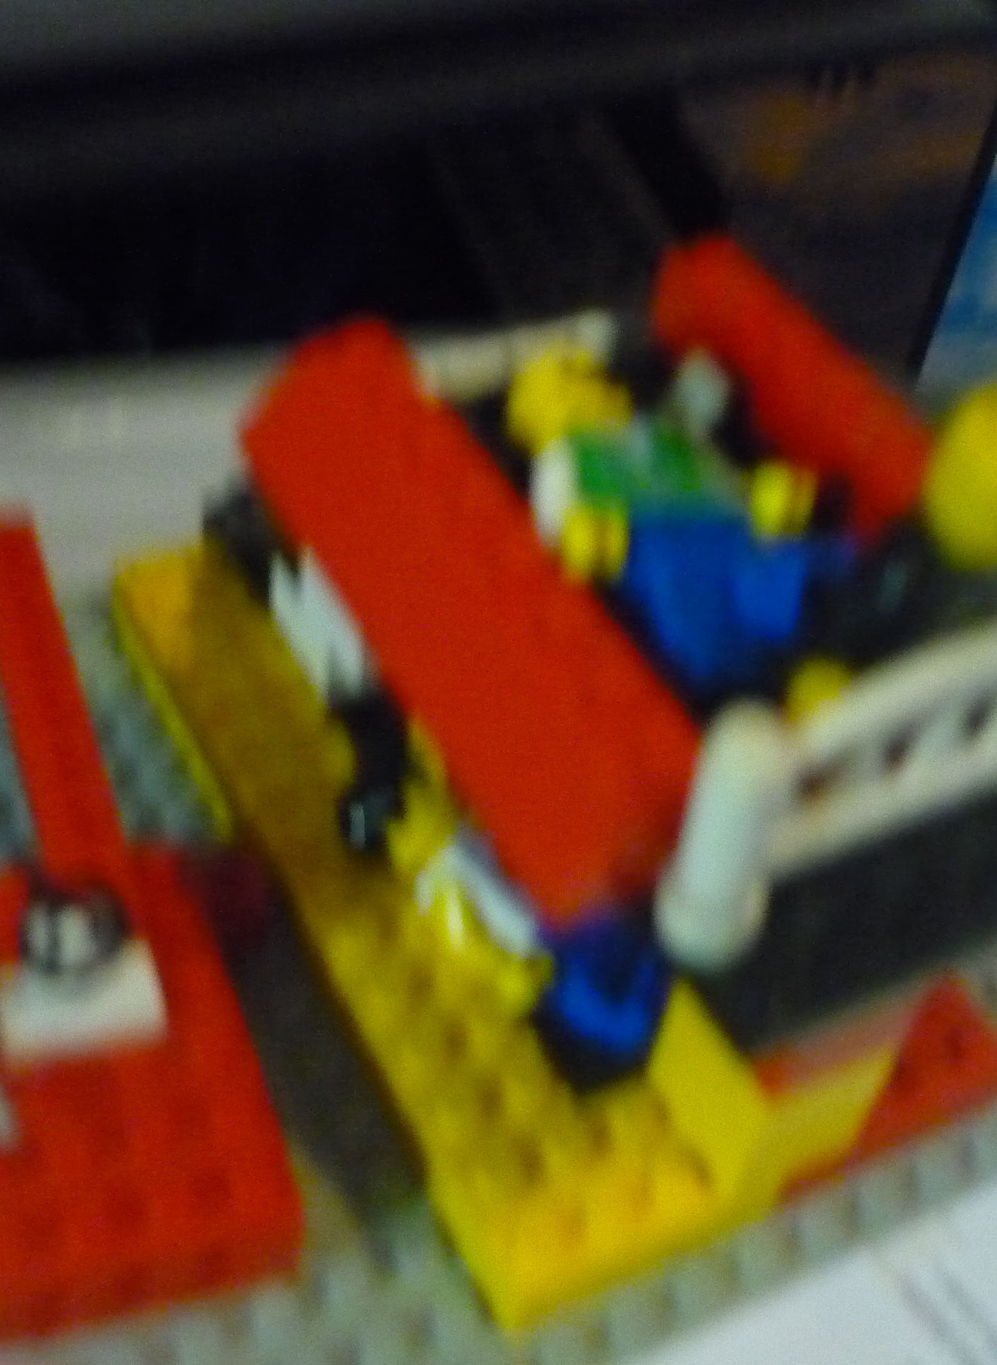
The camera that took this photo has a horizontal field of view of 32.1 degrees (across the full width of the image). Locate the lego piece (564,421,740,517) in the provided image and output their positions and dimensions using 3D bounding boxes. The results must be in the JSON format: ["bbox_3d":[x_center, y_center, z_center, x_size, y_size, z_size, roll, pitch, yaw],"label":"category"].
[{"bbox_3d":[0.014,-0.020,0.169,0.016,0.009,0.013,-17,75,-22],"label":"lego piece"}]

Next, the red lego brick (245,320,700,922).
[{"bbox_3d":[-0.004,-0.009,0.153,0.015,0.015,0.065,-17,48,-22],"label":"red lego brick"}]

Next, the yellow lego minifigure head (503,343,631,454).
[{"bbox_3d":[0.007,-0.026,0.167,0.010,0.010,0.010,-22,62,-28],"label":"yellow lego minifigure head"}]

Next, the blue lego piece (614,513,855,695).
[{"bbox_3d":[0.020,-0.009,0.163,0.016,0.010,0.015,-17,70,-22],"label":"blue lego piece"}]

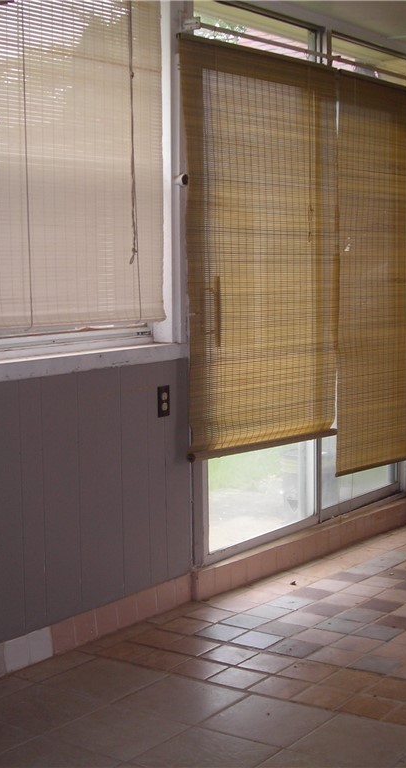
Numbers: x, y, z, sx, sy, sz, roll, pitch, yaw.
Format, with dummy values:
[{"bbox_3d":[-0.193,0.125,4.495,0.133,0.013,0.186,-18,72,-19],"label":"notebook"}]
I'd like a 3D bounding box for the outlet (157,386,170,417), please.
[{"bbox_3d":[-0.148,0.067,4.233,0.009,0.115,0.070,5,8,37],"label":"outlet"}]

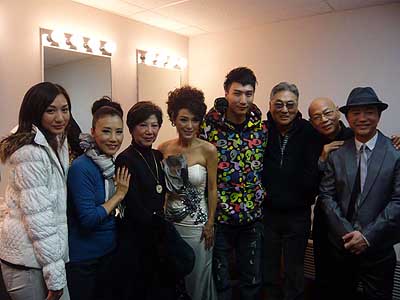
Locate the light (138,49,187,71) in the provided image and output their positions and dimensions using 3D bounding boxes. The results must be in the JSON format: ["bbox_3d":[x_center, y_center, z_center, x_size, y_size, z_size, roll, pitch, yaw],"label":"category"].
[{"bbox_3d":[-0.366,-0.928,3.350,0.155,0.133,0.610,8,9,40],"label":"light"}]

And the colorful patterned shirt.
[{"bbox_3d":[0.215,0.081,1.930,0.460,0.700,0.270,2,7,-5],"label":"colorful patterned shirt"}]

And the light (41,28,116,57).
[{"bbox_3d":[-0.965,-0.870,2.655,0.155,0.133,0.610,8,9,40],"label":"light"}]

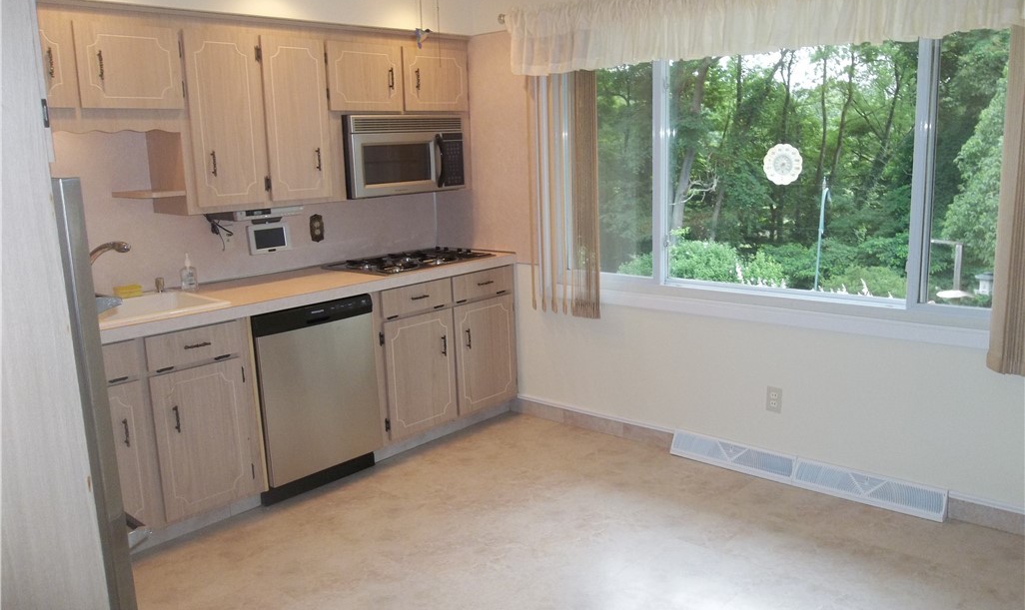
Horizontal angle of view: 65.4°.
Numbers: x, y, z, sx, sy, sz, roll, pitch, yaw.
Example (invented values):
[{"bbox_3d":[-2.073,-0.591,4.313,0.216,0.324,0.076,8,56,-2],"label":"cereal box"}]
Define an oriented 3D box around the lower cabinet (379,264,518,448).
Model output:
[{"bbox_3d":[-0.529,0.192,4.342,0.612,0.762,0.970,7,15,41],"label":"lower cabinet"}]

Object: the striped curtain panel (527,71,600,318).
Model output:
[{"bbox_3d":[0.254,-0.596,3.989,0.415,1.320,0.095,7,15,41],"label":"striped curtain panel"}]

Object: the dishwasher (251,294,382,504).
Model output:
[{"bbox_3d":[-1.049,0.382,3.735,0.605,0.860,0.610,7,15,41],"label":"dishwasher"}]

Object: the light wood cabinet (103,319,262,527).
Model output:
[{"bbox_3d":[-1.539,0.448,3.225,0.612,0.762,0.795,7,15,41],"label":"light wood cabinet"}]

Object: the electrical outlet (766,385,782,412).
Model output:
[{"bbox_3d":[1.156,0.421,3.526,0.069,0.114,0.010,7,15,41],"label":"electrical outlet"}]

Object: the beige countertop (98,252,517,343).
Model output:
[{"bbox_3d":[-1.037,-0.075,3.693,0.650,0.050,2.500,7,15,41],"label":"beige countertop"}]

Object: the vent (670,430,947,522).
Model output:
[{"bbox_3d":[1.232,0.725,3.489,1.210,0.102,0.066,7,15,41],"label":"vent"}]

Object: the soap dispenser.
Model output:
[{"bbox_3d":[-1.459,-0.152,3.601,0.052,0.165,0.072,7,15,41],"label":"soap dispenser"}]

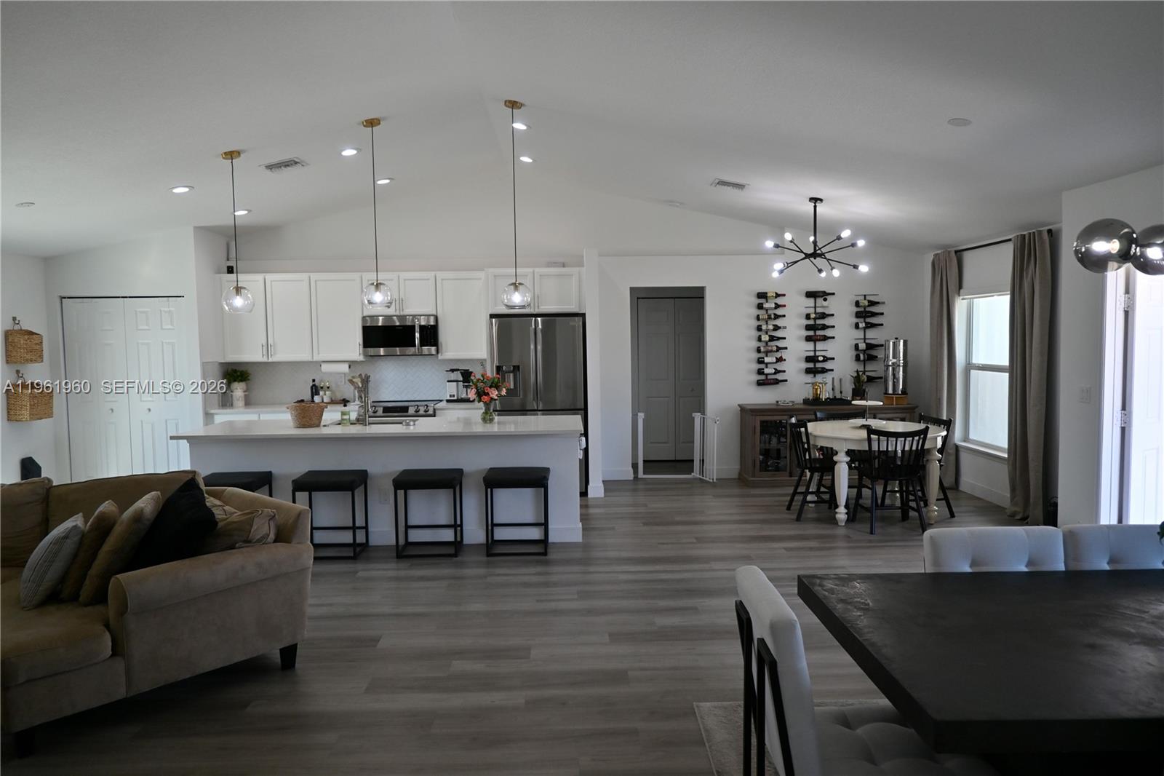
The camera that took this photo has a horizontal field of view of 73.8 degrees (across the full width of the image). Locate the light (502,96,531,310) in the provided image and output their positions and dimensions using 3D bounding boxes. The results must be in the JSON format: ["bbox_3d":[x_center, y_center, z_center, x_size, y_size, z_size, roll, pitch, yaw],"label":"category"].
[{"bbox_3d":[-0.518,-1.402,5.988,0.230,1.600,0.230,-1,4,0],"label":"light"}]

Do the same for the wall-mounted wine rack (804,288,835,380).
[{"bbox_3d":[2.567,-0.562,8.386,0.345,0.980,0.120,-1,4,0],"label":"wall-mounted wine rack"}]

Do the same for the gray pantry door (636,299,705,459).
[{"bbox_3d":[1.146,-0.107,9.742,0.880,2.040,0.045,-1,4,0],"label":"gray pantry door"}]

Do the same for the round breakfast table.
[{"bbox_3d":[2.506,0.728,6.763,1.210,0.755,1.210,-1,4,0],"label":"round breakfast table"}]

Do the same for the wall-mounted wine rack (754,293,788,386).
[{"bbox_3d":[2.079,-0.531,8.462,0.340,1.035,0.120,-1,4,-1],"label":"wall-mounted wine rack"}]

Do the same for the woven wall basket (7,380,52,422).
[{"bbox_3d":[-5.136,0.110,7.225,0.190,0.370,0.330,-1,4,-1],"label":"woven wall basket"}]

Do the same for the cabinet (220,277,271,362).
[{"bbox_3d":[-3.493,-0.735,8.198,0.459,0.908,0.330,-1,4,-1],"label":"cabinet"}]

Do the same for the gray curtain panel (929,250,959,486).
[{"bbox_3d":[3.682,-0.185,7.829,0.140,2.370,0.500,-1,4,-1],"label":"gray curtain panel"}]

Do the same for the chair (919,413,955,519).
[{"bbox_3d":[2.925,0.675,6.794,0.480,0.840,0.470,-1,4,-7],"label":"chair"}]

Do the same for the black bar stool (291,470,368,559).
[{"bbox_3d":[-1.858,0.936,5.785,0.450,0.600,0.370,-1,4,-1],"label":"black bar stool"}]

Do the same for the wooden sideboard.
[{"bbox_3d":[2.592,0.597,8.240,1.740,0.815,0.520,-1,4,0],"label":"wooden sideboard"}]

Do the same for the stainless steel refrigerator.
[{"bbox_3d":[-0.430,0.181,7.915,0.910,1.775,0.830,-1,4,0],"label":"stainless steel refrigerator"}]

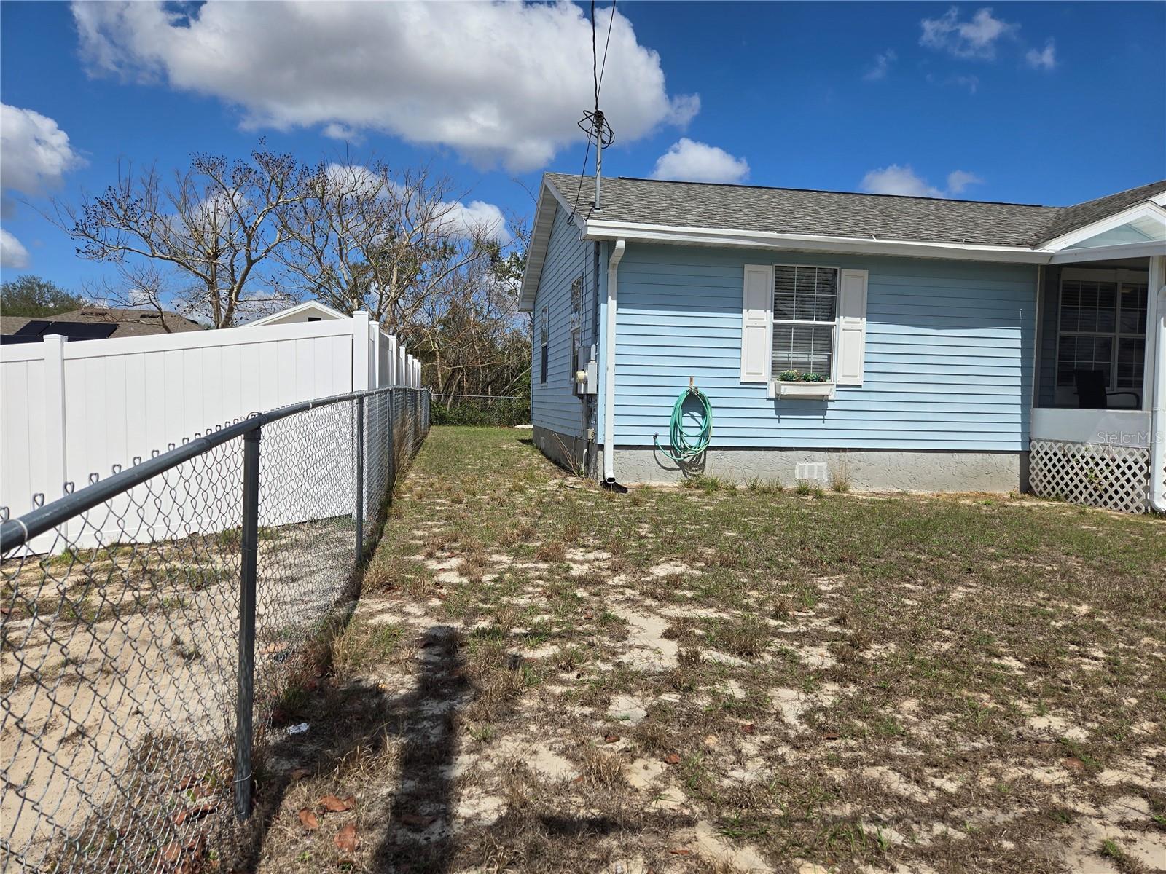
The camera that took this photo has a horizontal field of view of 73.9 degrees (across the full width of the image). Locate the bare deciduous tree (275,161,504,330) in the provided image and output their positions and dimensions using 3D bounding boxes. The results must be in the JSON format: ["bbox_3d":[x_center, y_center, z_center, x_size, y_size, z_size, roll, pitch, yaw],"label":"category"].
[{"bbox_3d":[-5.471,-4.074,22.000,6.200,7.400,5.800,1,3,-14],"label":"bare deciduous tree"}]

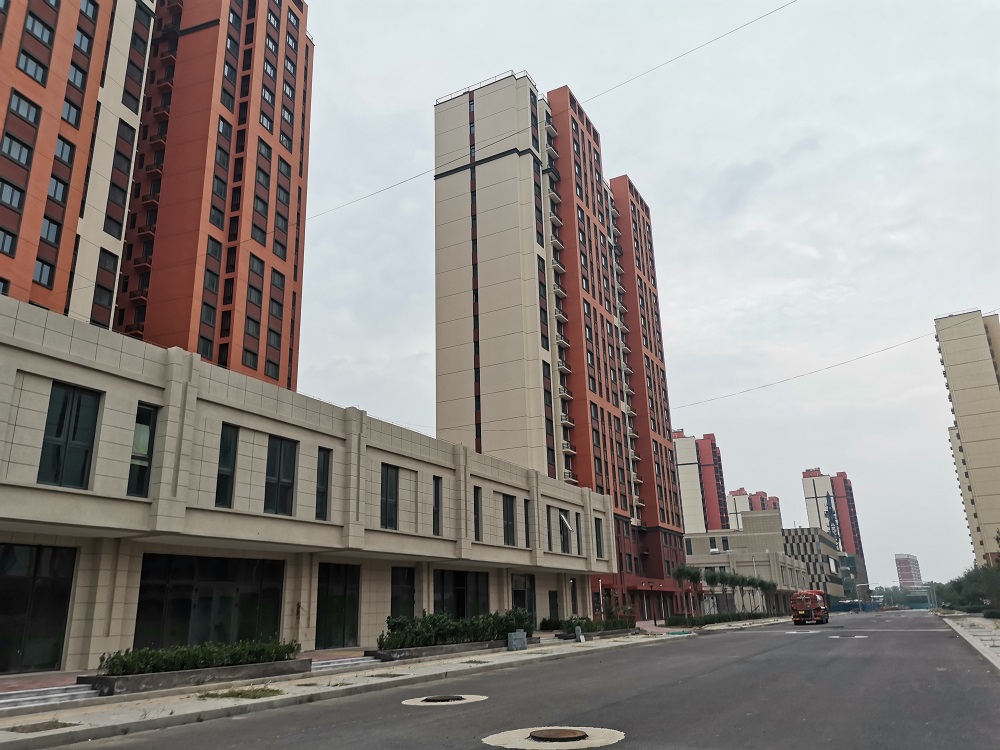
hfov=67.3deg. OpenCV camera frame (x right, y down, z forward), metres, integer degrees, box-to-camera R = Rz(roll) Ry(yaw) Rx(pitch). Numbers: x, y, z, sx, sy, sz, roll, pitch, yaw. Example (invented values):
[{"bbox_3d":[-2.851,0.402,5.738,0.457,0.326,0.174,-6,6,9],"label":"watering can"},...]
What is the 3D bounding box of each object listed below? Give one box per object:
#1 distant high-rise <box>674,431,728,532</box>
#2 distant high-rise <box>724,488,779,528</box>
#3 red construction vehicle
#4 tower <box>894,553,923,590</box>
[{"bbox_3d":[73.490,54.005,274.268,16.300,61.554,43.500,-9,-19,21],"label":"distant high-rise"},{"bbox_3d":[143.456,96.045,414.517,17.500,61.948,48.000,-12,-20,28],"label":"distant high-rise"},{"bbox_3d":[26.302,19.658,63.475,2.069,2.600,6.100,-11,-20,26],"label":"red construction vehicle"},{"bbox_3d":[378.210,187.397,691.252,14.000,40.871,26.000,-16,-22,38],"label":"tower"}]

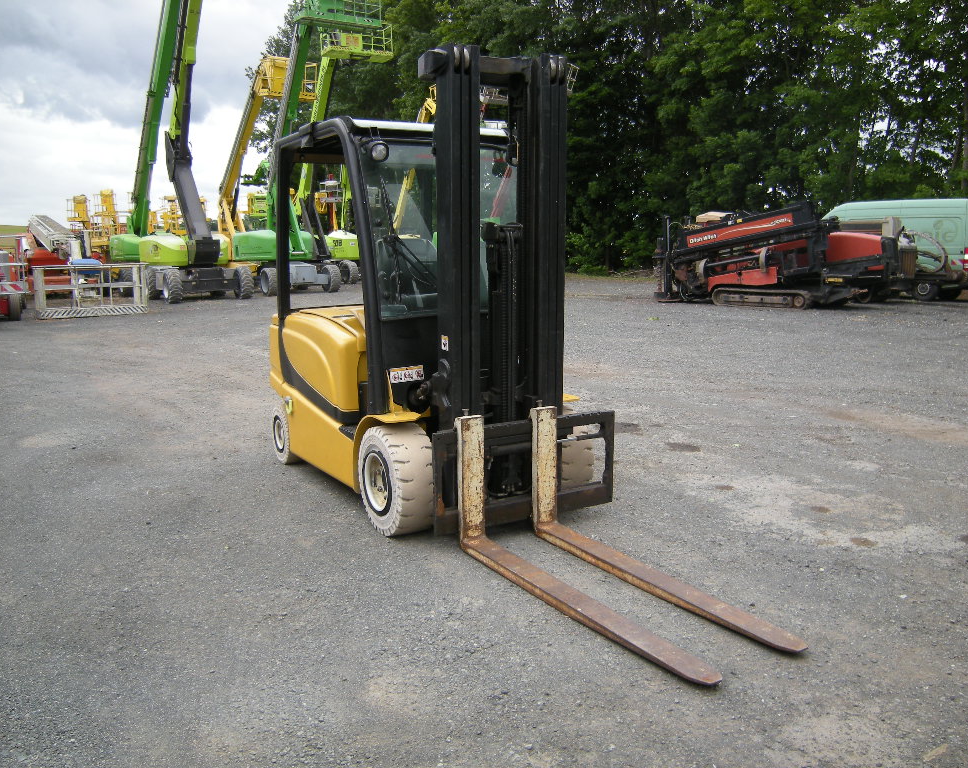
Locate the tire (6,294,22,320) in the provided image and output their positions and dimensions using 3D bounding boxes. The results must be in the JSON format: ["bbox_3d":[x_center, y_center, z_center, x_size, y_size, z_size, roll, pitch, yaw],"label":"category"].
[{"bbox_3d":[-9.020,-1.512,15.907,0.210,0.580,0.580,-6,12,-29],"label":"tire"}]

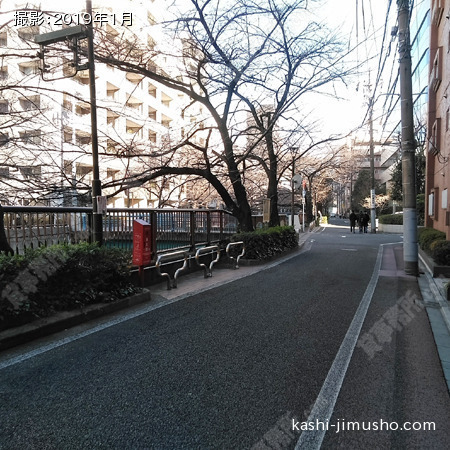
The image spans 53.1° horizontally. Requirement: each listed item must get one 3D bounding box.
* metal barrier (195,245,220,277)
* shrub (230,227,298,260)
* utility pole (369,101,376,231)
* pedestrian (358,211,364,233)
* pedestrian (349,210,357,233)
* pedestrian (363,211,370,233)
[{"bbox_3d":[-0.410,0.910,11.200,0.090,0.790,1.250,0,2,24],"label":"metal barrier"},{"bbox_3d":[1.680,0.600,17.200,1.100,0.880,6.200,0,2,19],"label":"shrub"},{"bbox_3d":[11.190,-4.480,34.100,0.360,10.300,0.360,-1,2,14],"label":"utility pole"},{"bbox_3d":[10.320,-0.190,34.100,0.500,1.680,0.360,0,2,13],"label":"pedestrian"},{"bbox_3d":[9.680,-0.220,34.000,0.520,1.740,0.360,0,2,13],"label":"pedestrian"},{"bbox_3d":[10.710,-0.190,34.000,0.500,1.690,0.360,0,2,13],"label":"pedestrian"}]

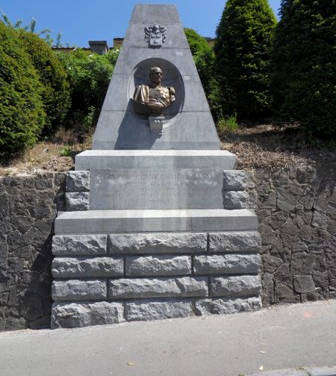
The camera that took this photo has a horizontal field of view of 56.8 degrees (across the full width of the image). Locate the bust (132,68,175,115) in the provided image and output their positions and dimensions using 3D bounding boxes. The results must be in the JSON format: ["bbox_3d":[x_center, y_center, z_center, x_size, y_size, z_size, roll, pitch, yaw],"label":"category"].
[{"bbox_3d":[-0.220,-1.475,4.700,0.630,0.720,0.340,0,-1,-6],"label":"bust"}]

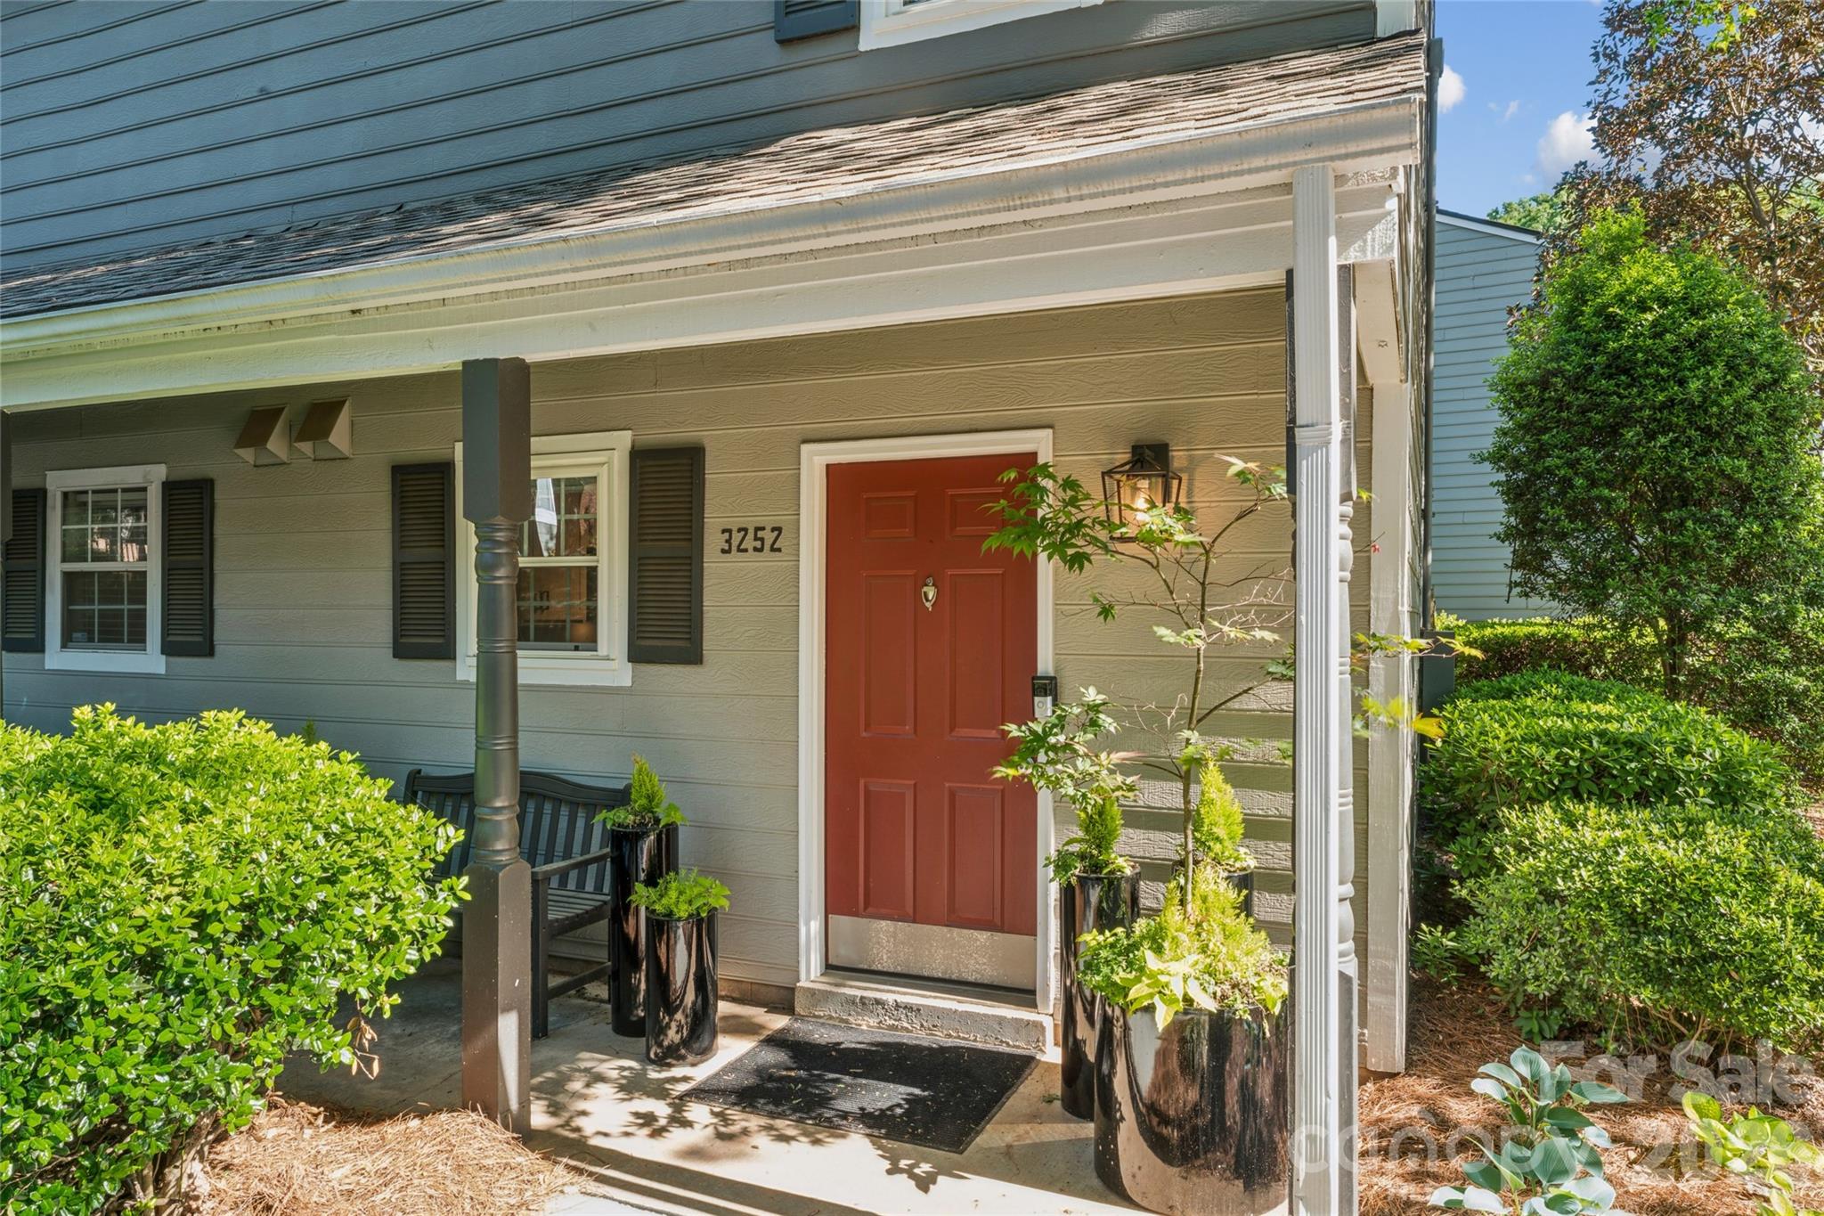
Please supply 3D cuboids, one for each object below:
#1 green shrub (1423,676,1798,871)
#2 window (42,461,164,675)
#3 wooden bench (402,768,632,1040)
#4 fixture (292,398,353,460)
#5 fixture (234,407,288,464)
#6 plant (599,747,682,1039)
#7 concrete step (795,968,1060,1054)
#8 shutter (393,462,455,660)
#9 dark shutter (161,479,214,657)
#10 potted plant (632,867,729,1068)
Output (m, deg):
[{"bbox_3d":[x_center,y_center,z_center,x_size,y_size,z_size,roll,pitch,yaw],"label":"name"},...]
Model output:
[{"bbox_3d":[3.526,0.935,6.149,1.650,1.120,1.700,0,0,24],"label":"green shrub"},{"bbox_3d":[-4.407,-0.206,6.642,0.990,1.104,0.050,0,0,24],"label":"window"},{"bbox_3d":[-1.860,1.178,5.112,1.290,0.920,0.610,0,0,24],"label":"wooden bench"},{"bbox_3d":[-2.824,-0.860,5.816,0.238,0.285,0.126,0,0,23],"label":"fixture"},{"bbox_3d":[-3.264,-0.869,6.076,0.252,0.299,0.145,0,0,24],"label":"fixture"},{"bbox_3d":[-1.064,1.109,4.765,0.326,1.067,0.326,0,0,0],"label":"plant"},{"bbox_3d":[0.061,1.576,4.750,1.055,0.124,0.210,0,0,24],"label":"concrete step"},{"bbox_3d":[-2.273,-0.215,5.694,0.375,0.906,0.040,0,0,24],"label":"shutter"},{"bbox_3d":[-3.781,-0.204,6.364,0.370,0.914,0.040,0,0,24],"label":"dark shutter"},{"bbox_3d":[-0.855,1.299,4.478,0.340,0.686,0.340,0,0,0],"label":"potted plant"}]

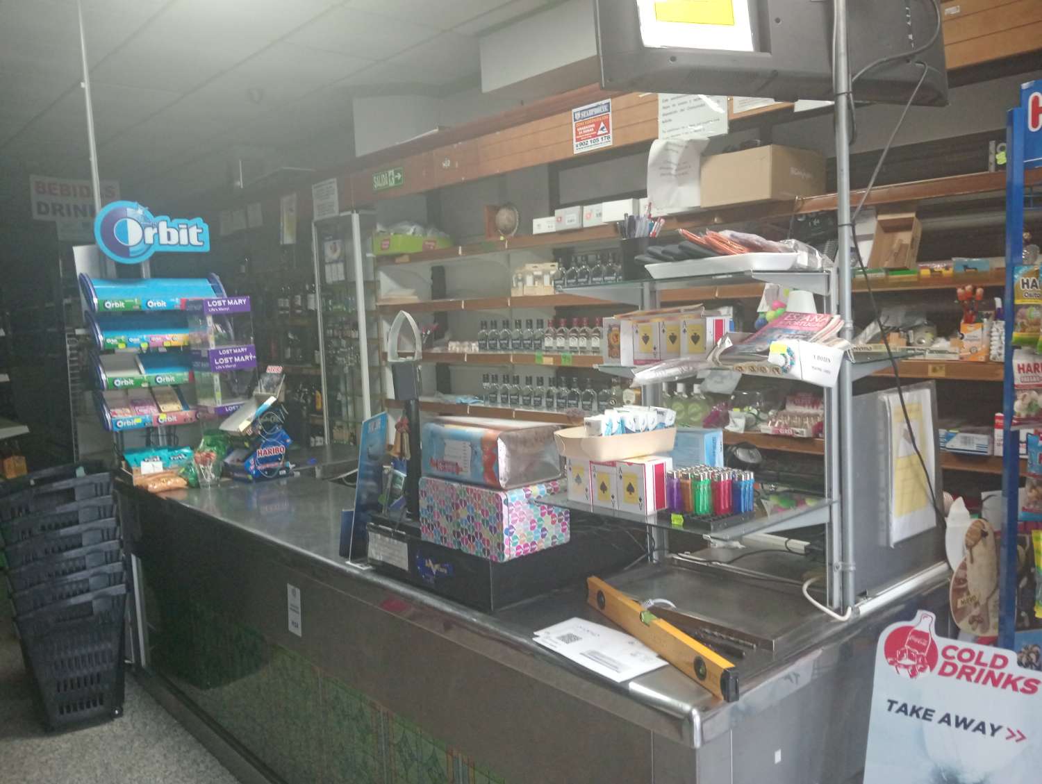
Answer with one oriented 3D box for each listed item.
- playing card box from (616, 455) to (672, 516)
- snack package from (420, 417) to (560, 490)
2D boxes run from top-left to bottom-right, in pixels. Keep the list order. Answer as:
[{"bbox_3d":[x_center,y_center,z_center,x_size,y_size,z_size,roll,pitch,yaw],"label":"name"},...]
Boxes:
[{"bbox_3d":[0.220,0.163,1.495,0.070,0.090,0.067,-7,7,-41],"label":"playing card box"},{"bbox_3d":[-0.063,0.119,1.710,0.155,0.107,0.255,-7,7,-42],"label":"snack package"}]

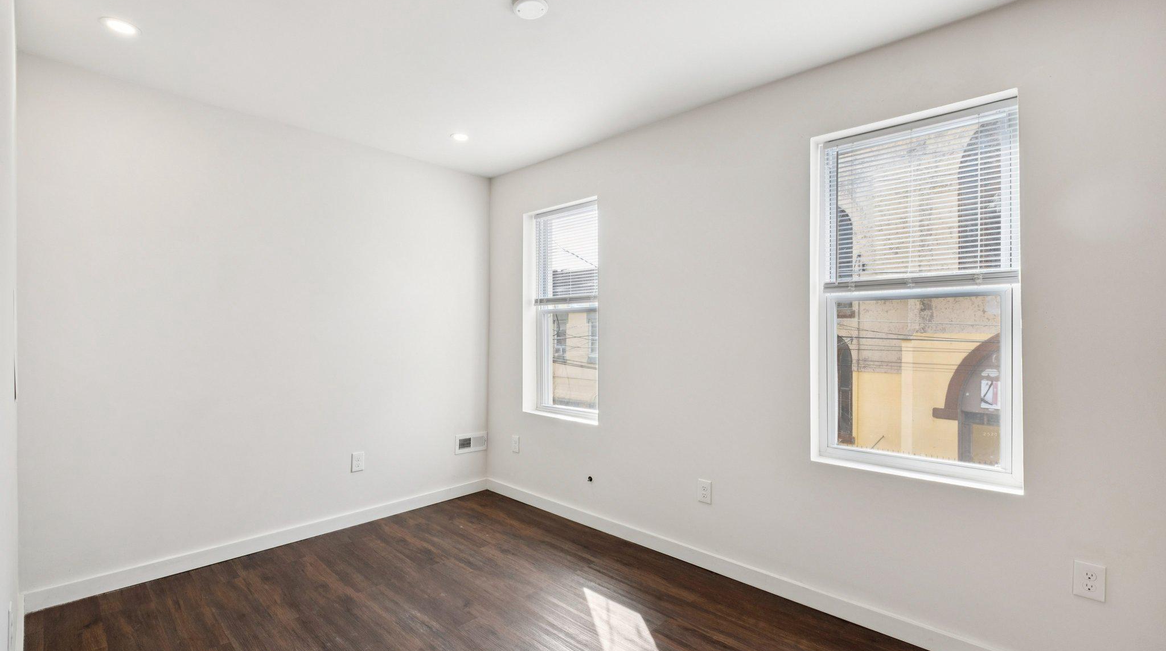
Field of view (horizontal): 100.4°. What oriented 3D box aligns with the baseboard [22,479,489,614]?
[{"bbox_3d":[-1.621,1.245,3.006,2.420,0.089,0.015,0,0,-45],"label":"baseboard"}]

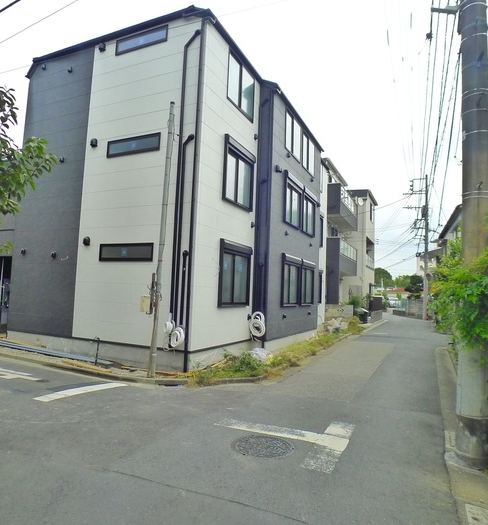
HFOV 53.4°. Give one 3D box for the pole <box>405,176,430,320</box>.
[{"bbox_3d":[15.015,-1.212,42.000,2.100,12.376,0.700,1,-5,21],"label":"pole"}]

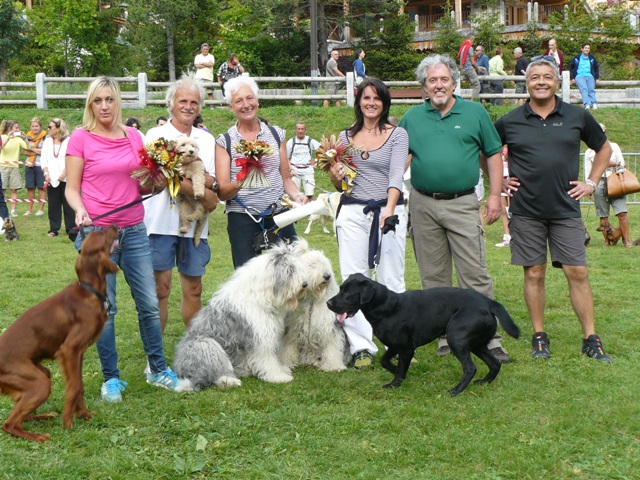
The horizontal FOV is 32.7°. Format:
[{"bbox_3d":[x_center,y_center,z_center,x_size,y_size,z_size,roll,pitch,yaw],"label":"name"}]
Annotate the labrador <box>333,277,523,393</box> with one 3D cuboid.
[{"bbox_3d":[0.545,0.479,5.752,1.000,0.600,0.310,1,6,10],"label":"labrador"}]

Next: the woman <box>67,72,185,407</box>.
[{"bbox_3d":[-1.002,-0.028,5.643,0.600,1.630,0.460,-1,6,-8],"label":"woman"}]

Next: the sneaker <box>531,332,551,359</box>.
[{"bbox_3d":[1.353,0.637,6.686,0.110,0.110,0.290,1,6,10],"label":"sneaker"}]

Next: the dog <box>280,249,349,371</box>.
[{"bbox_3d":[-0.039,0.404,6.580,0.450,0.710,0.600,0,5,-6],"label":"dog"}]

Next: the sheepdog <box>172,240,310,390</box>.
[{"bbox_3d":[-0.437,0.403,6.070,0.760,0.790,0.460,0,5,-3],"label":"sheepdog"}]

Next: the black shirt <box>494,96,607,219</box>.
[{"bbox_3d":[1.369,-0.490,6.480,0.650,0.730,0.320,1,5,12],"label":"black shirt"}]

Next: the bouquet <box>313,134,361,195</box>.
[{"bbox_3d":[0.093,-0.425,6.147,0.270,0.330,0.240,1,5,6],"label":"bouquet"}]

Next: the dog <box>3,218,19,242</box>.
[{"bbox_3d":[-4.313,-0.132,15.200,0.220,0.330,0.340,0,5,-6],"label":"dog"}]

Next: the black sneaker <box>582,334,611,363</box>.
[{"bbox_3d":[1.641,0.645,6.450,0.115,0.125,0.290,-1,5,-16],"label":"black sneaker"}]

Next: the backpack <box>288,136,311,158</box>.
[{"bbox_3d":[-0.311,-1.460,17.400,0.360,0.440,0.320,0,5,0],"label":"backpack"}]

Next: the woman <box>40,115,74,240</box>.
[{"bbox_3d":[-3.637,-0.850,15.200,0.500,1.660,0.340,0,5,6],"label":"woman"}]

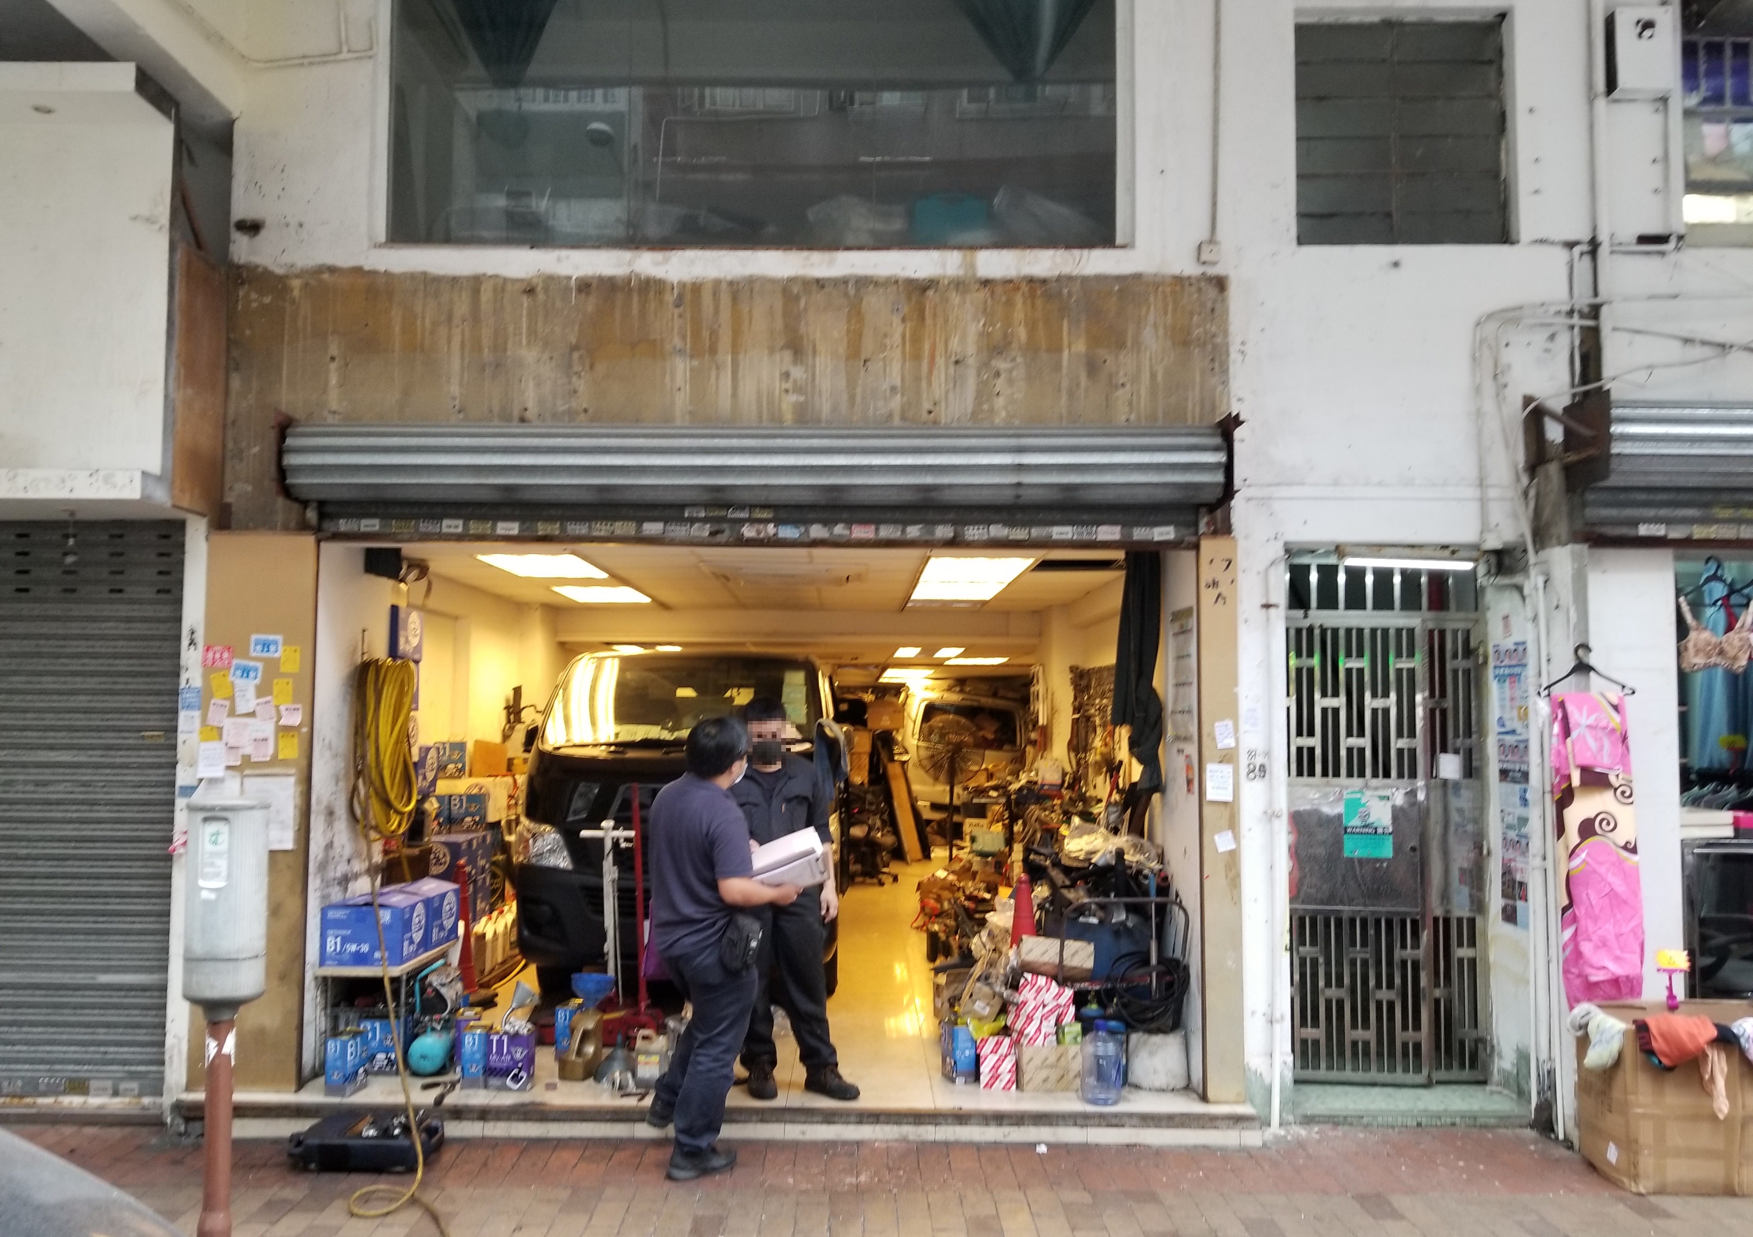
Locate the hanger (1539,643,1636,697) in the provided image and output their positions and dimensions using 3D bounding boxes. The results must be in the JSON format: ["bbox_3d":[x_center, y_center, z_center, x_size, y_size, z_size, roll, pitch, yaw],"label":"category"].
[{"bbox_3d":[2.766,0.198,5.128,0.378,0.209,0.040,0,-3,8],"label":"hanger"}]

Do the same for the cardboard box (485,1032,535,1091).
[{"bbox_3d":[-1.492,1.815,5.422,0.185,0.230,0.100,0,-3,0],"label":"cardboard box"}]

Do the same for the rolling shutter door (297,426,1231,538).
[{"bbox_3d":[-0.473,-0.549,5.200,3.720,0.440,0.330,0,-4,2],"label":"rolling shutter door"}]

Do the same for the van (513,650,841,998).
[{"bbox_3d":[-1.024,1.199,8.683,1.700,1.980,4.690,0,-4,-1],"label":"van"}]

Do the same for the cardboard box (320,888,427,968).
[{"bbox_3d":[-2.156,1.347,5.676,0.345,0.238,0.300,0,-3,0],"label":"cardboard box"}]

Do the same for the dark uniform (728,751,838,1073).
[{"bbox_3d":[-0.395,1.218,5.460,0.460,1.330,0.320,0,-4,6],"label":"dark uniform"}]

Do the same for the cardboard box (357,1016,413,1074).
[{"bbox_3d":[-2.107,1.818,5.628,0.165,0.240,0.100,1,-3,-3],"label":"cardboard box"}]

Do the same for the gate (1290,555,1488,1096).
[{"bbox_3d":[2.258,0.897,5.862,0.920,2.315,0.060,0,-3,0],"label":"gate"}]

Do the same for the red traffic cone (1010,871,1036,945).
[{"bbox_3d":[0.742,1.644,6.604,0.370,0.740,0.370,0,-3,0],"label":"red traffic cone"}]

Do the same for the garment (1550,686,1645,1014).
[{"bbox_3d":[2.782,0.890,5.080,0.330,1.200,0.100,0,-4,2],"label":"garment"}]

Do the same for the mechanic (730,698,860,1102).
[{"bbox_3d":[-0.371,1.140,5.458,0.500,1.650,0.380,0,-4,6],"label":"mechanic"}]

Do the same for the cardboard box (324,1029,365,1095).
[{"bbox_3d":[-2.147,1.802,5.359,0.098,0.240,0.165,0,-3,8],"label":"cardboard box"}]

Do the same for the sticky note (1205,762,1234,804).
[{"bbox_3d":[1.397,0.667,5.351,0.107,0.152,0.004,0,-3,0],"label":"sticky note"}]

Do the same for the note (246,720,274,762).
[{"bbox_3d":[-2.530,0.504,5.411,0.105,0.170,0.010,0,-4,2],"label":"note"}]

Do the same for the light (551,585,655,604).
[{"bbox_3d":[-1.704,-0.179,8.271,0.500,0.070,1.200,0,-4,-1],"label":"light"}]

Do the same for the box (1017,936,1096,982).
[{"bbox_3d":[0.785,1.481,5.768,0.320,0.130,0.130,6,-41,1],"label":"box"}]

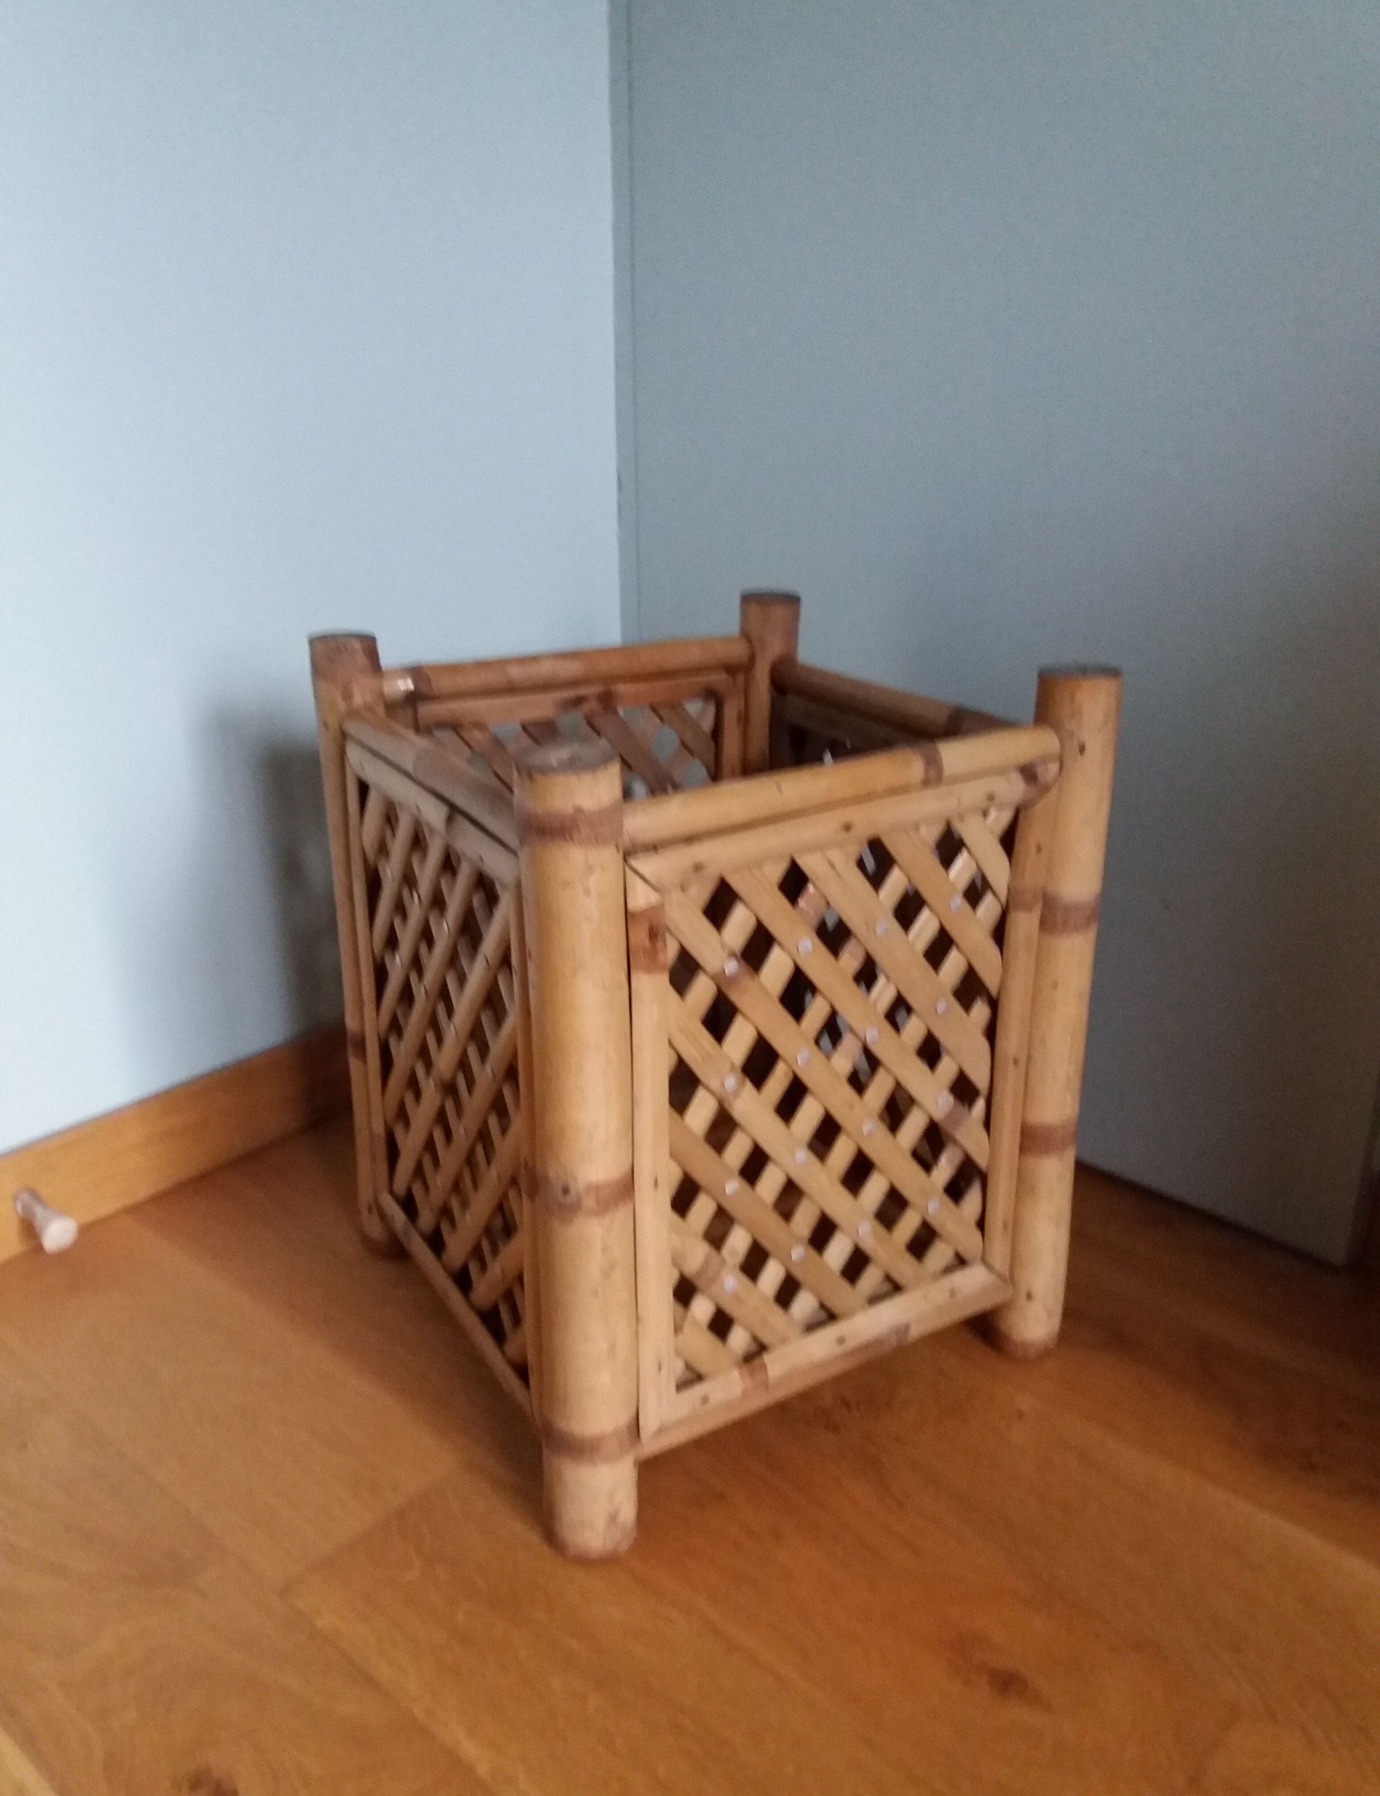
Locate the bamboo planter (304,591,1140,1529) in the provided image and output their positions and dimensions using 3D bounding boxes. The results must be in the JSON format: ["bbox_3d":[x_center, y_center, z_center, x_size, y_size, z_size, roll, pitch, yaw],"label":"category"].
[{"bbox_3d":[0.001,0.071,1.059,0.407,0.489,0.407,-12,24,-29],"label":"bamboo planter"}]

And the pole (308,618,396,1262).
[{"bbox_3d":[-0.243,0.049,1.116,0.049,0.489,0.049,-12,24,-29],"label":"pole"}]

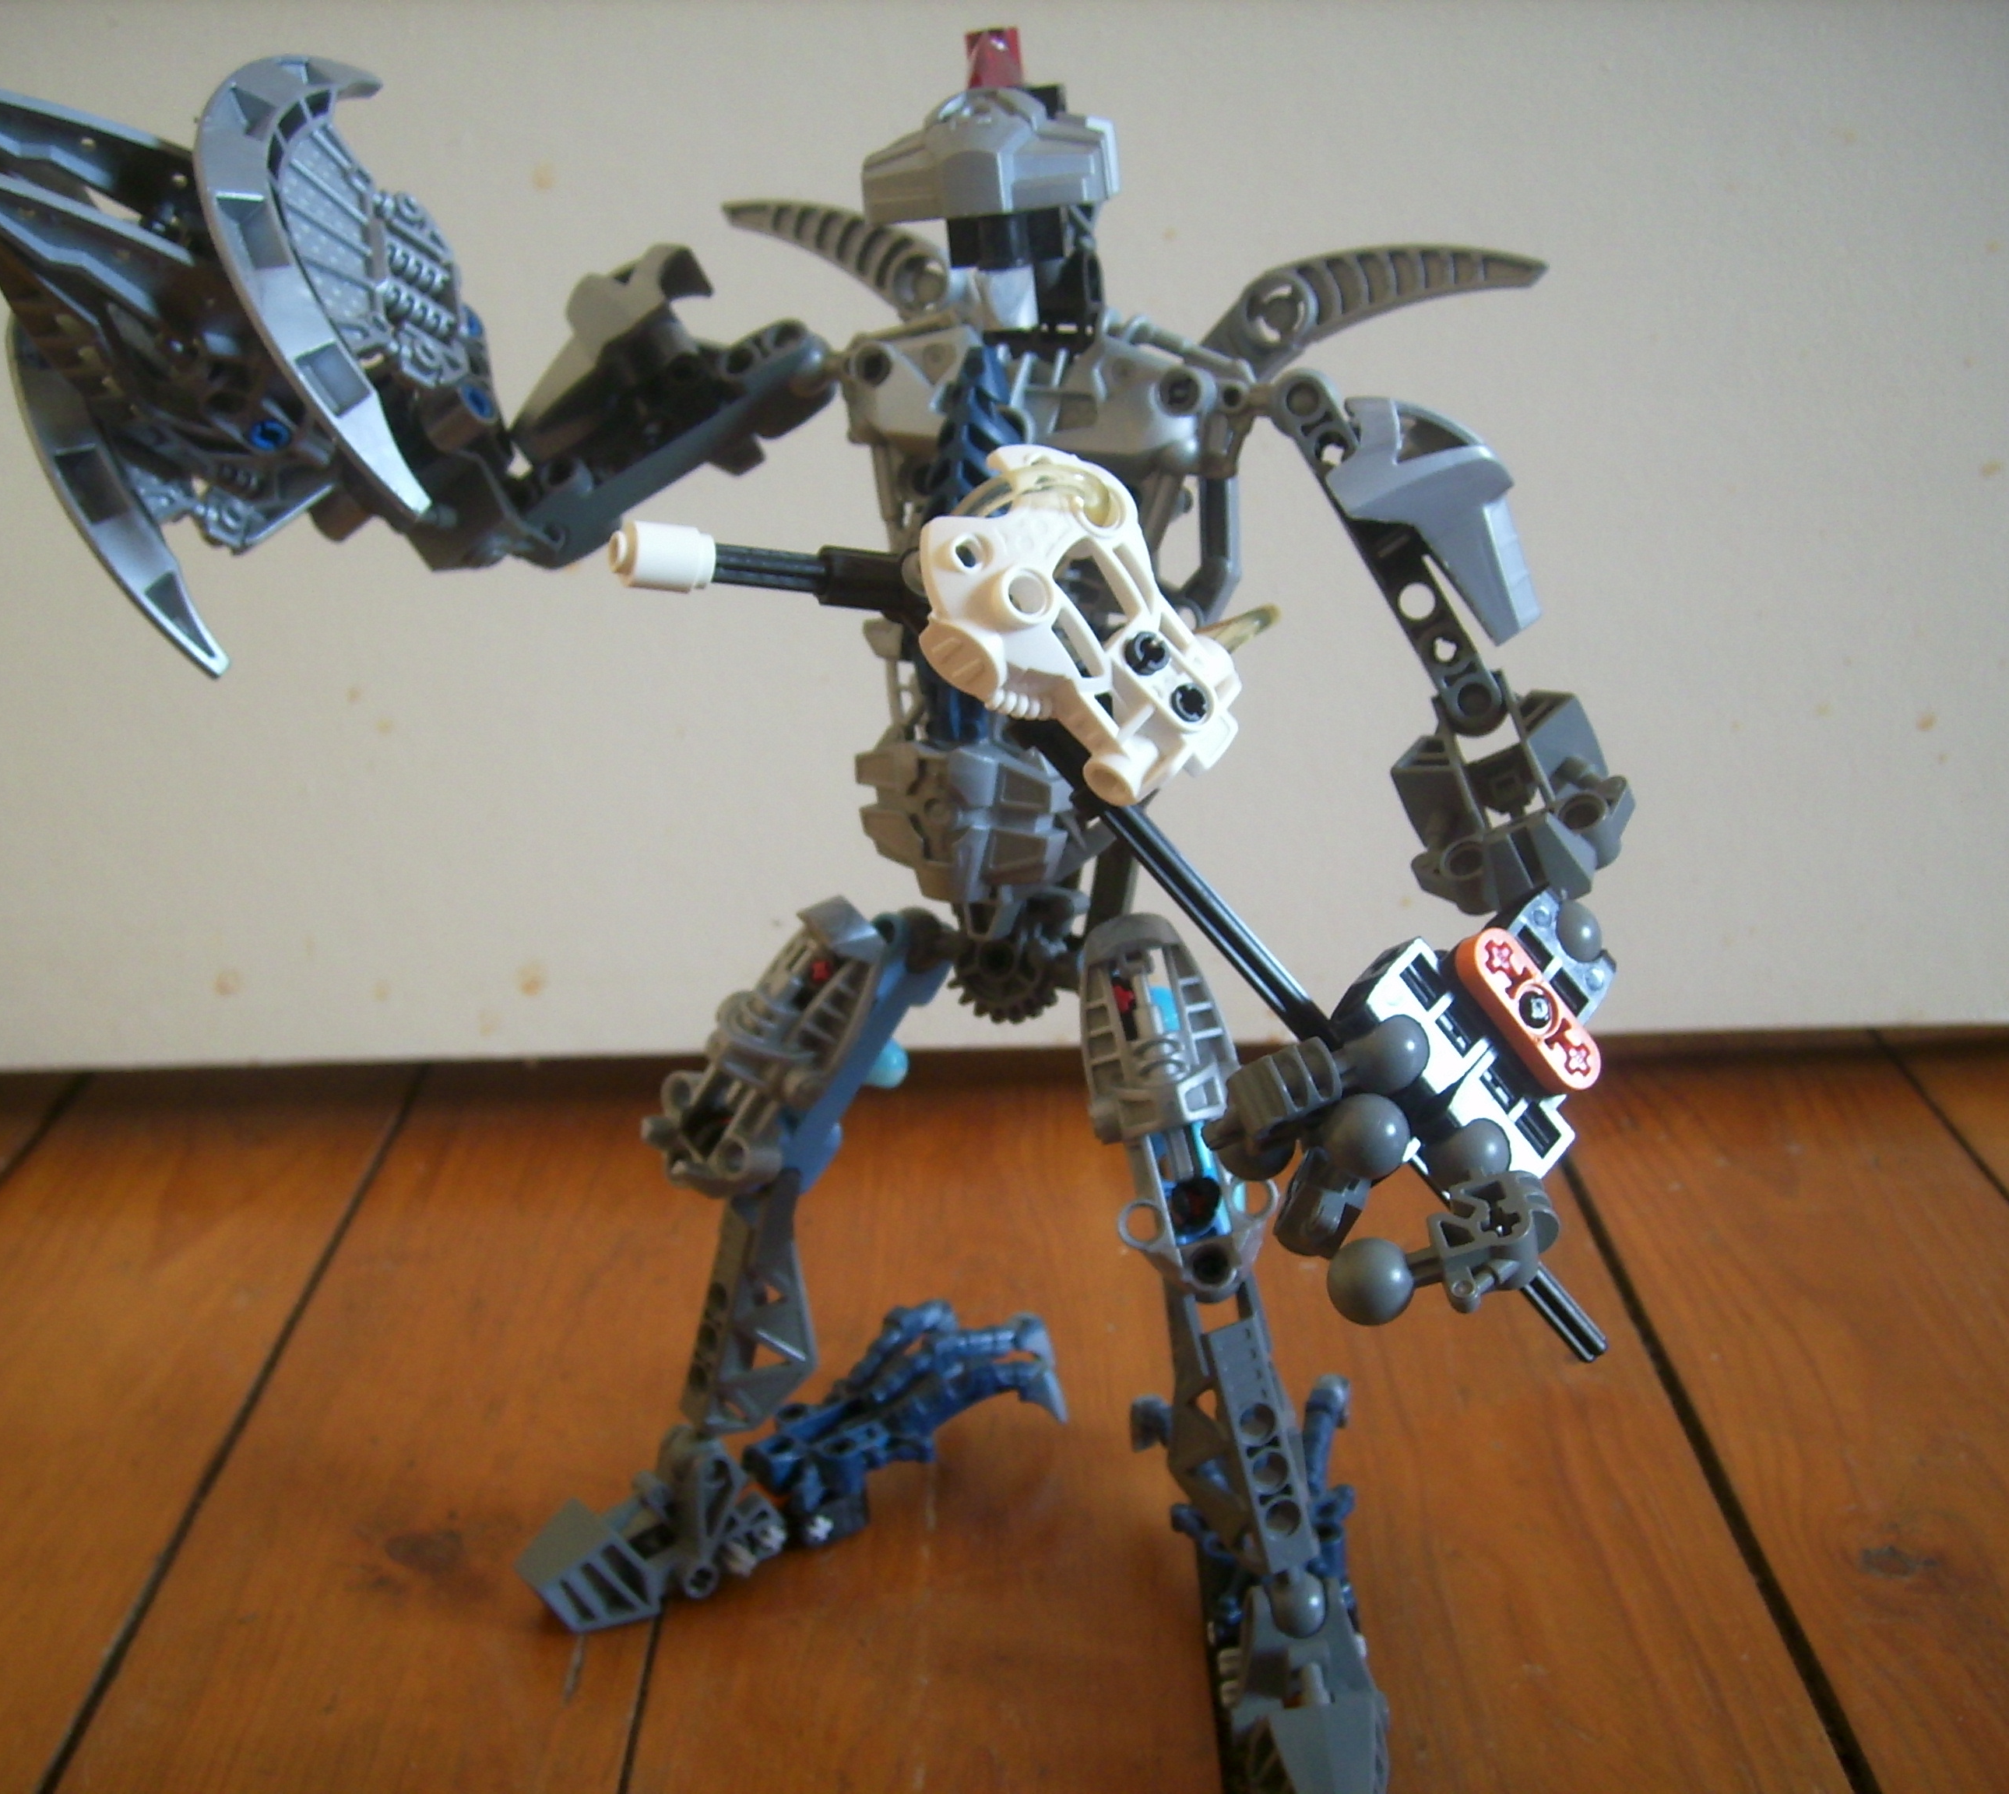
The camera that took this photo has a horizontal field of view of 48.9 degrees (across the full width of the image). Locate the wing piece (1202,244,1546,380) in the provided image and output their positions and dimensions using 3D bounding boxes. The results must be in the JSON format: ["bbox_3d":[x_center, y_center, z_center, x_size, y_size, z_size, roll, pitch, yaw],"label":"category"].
[{"bbox_3d":[0.052,-0.089,0.325,0.055,0.016,0.010,-15,15,25],"label":"wing piece"}]

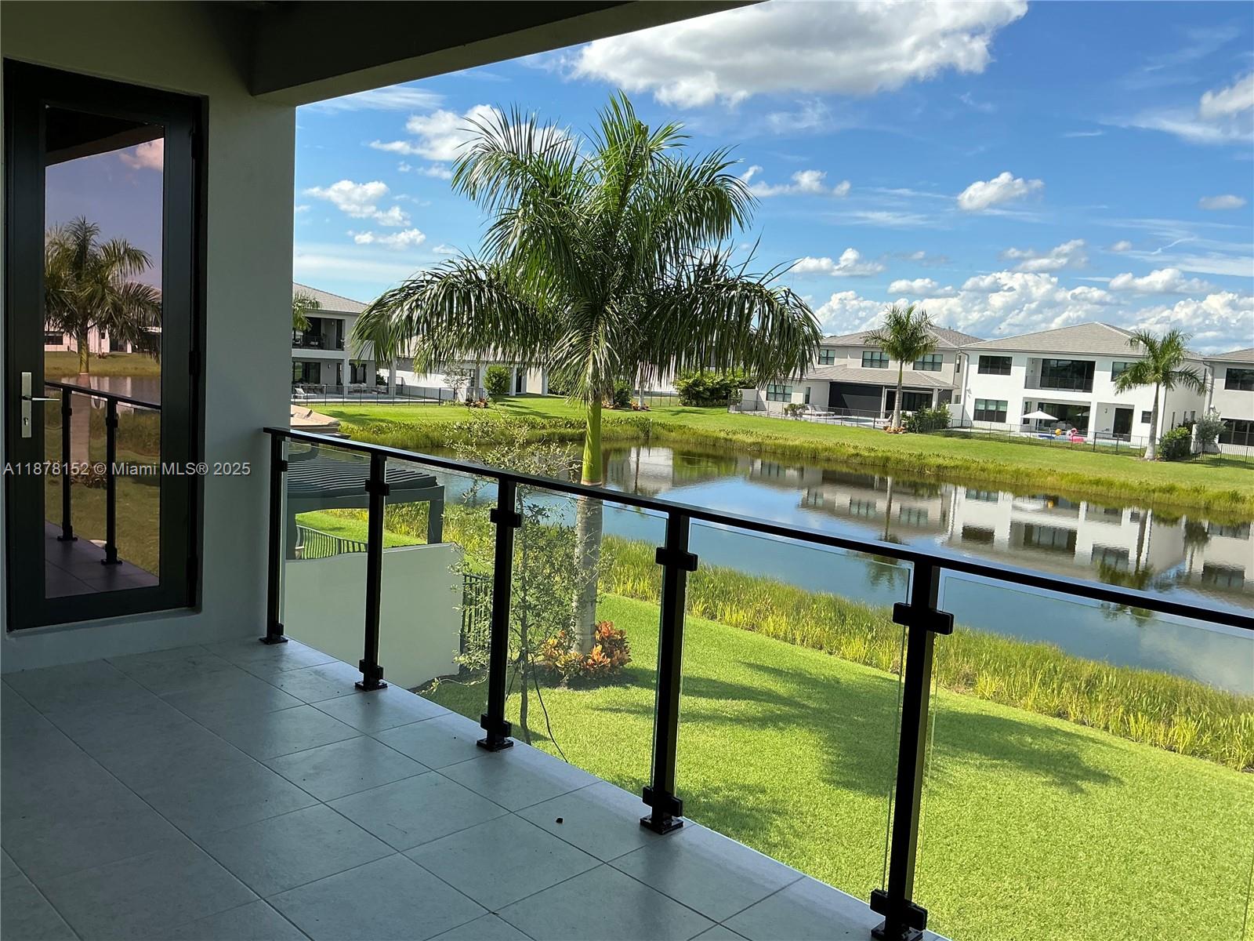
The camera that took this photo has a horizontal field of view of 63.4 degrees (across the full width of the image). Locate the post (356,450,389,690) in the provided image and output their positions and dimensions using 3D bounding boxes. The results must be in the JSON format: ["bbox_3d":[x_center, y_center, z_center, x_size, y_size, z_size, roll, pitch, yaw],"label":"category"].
[{"bbox_3d":[-1.127,0.450,4.541,0.100,1.071,0.100,9,9,43],"label":"post"}]

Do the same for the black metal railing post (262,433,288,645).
[{"bbox_3d":[-1.783,0.345,5.149,0.100,1.071,0.100,9,9,43],"label":"black metal railing post"}]

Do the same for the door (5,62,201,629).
[{"bbox_3d":[-2.428,-0.533,4.725,0.811,2.493,0.080,-3,9,-42],"label":"door"}]

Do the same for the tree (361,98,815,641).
[{"bbox_3d":[-0.678,-1.407,15.816,6.968,8.668,6.609,3,6,0],"label":"tree"}]

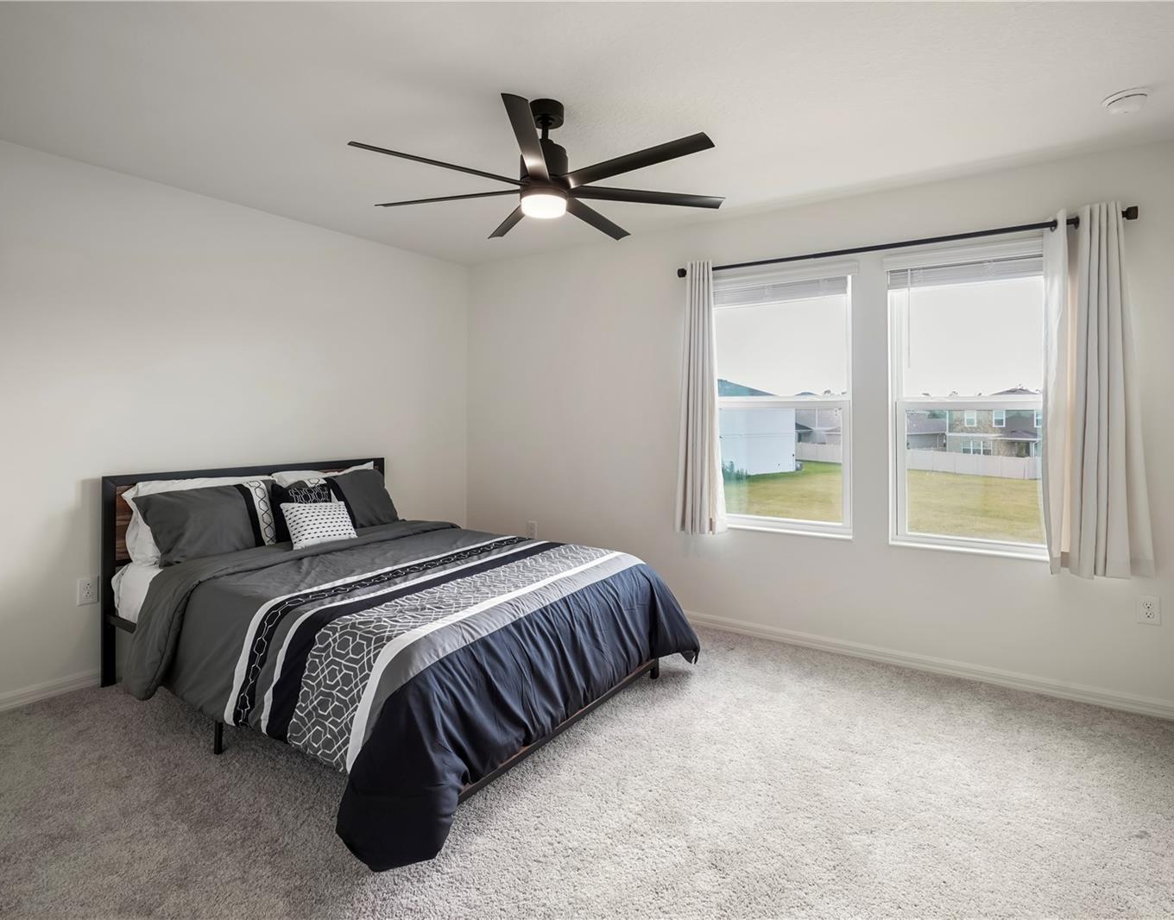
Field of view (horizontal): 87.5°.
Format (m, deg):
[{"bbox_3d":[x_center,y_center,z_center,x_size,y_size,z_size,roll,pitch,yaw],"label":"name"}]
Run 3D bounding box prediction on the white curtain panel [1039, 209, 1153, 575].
[{"bbox_3d":[2.196,-0.292,2.642,0.365,1.610,0.130,2,3,34],"label":"white curtain panel"}]

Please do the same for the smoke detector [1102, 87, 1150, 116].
[{"bbox_3d":[1.951,-1.297,2.222,0.134,0.040,0.134,2,3,34],"label":"smoke detector"}]

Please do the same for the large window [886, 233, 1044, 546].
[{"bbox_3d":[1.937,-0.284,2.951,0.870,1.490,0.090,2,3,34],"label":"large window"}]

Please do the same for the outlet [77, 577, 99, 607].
[{"bbox_3d":[-2.326,0.617,2.866,0.012,0.124,0.076,2,3,34],"label":"outlet"}]

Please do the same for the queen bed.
[{"bbox_3d":[-0.920,0.574,2.888,2.250,0.965,1.670,2,3,34],"label":"queen bed"}]

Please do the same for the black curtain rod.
[{"bbox_3d":[1.445,-1.091,3.185,2.128,0.060,0.095,2,3,34],"label":"black curtain rod"}]

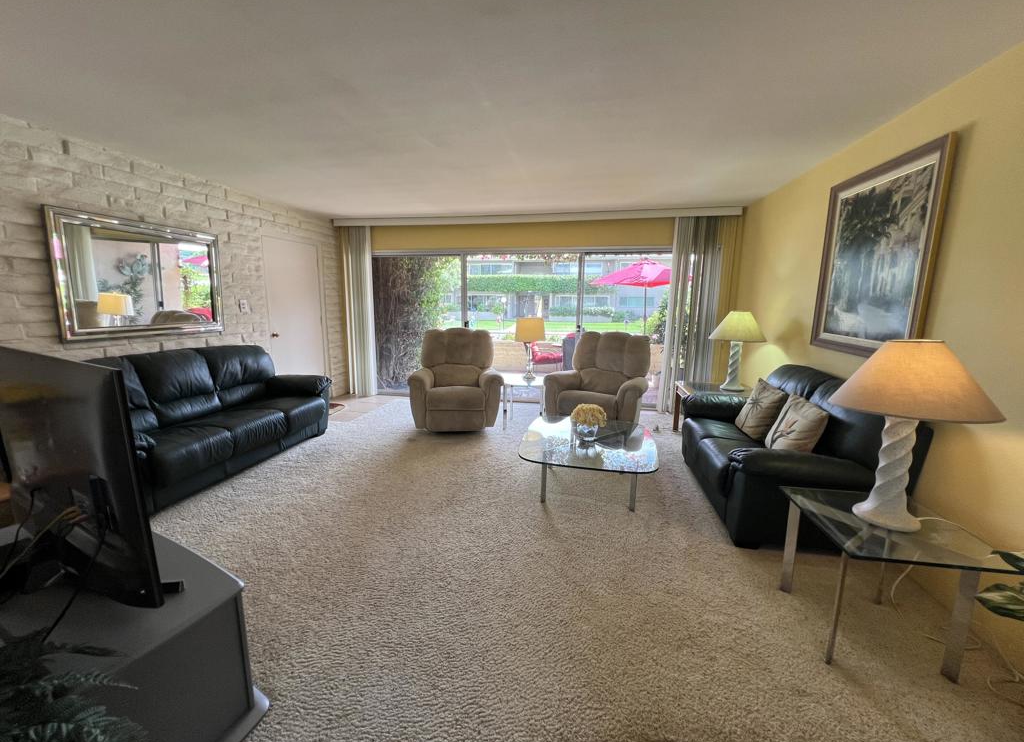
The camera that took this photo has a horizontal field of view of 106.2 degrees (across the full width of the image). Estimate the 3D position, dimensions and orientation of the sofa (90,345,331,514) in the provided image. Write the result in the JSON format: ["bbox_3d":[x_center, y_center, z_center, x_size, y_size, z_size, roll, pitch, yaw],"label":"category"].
[{"bbox_3d":[-2.470,0.329,3.163,0.860,0.930,1.960,3,11,13],"label":"sofa"}]

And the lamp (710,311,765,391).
[{"bbox_3d":[2.163,-0.185,3.708,0.480,0.750,0.480,2,11,10],"label":"lamp"}]

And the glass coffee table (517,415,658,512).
[{"bbox_3d":[0.542,0.695,2.804,0.910,0.395,0.940,2,11,10],"label":"glass coffee table"}]

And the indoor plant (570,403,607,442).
[{"bbox_3d":[0.553,0.362,2.763,0.255,0.270,0.255,2,11,10],"label":"indoor plant"}]

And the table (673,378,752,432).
[{"bbox_3d":[2.021,0.445,3.827,0.670,0.545,0.640,2,11,10],"label":"table"}]

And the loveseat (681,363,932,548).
[{"bbox_3d":[1.760,0.466,2.712,0.830,0.900,1.440,2,11,10],"label":"loveseat"}]

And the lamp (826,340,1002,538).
[{"bbox_3d":[1.572,0.254,1.552,0.485,0.735,0.485,2,11,10],"label":"lamp"}]

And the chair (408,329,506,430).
[{"bbox_3d":[-0.609,0.064,4.377,0.970,1.050,0.920,0,10,-4],"label":"chair"}]

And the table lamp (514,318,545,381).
[{"bbox_3d":[0.198,-0.241,4.279,0.335,0.690,0.335,2,11,10],"label":"table lamp"}]

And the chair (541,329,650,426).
[{"bbox_3d":[0.982,0.135,4.064,0.970,1.050,0.920,8,13,35],"label":"chair"}]

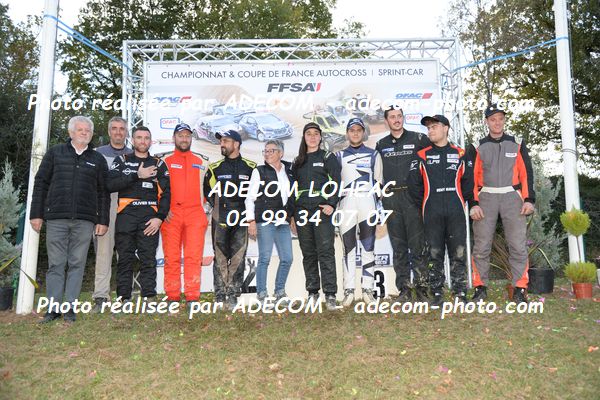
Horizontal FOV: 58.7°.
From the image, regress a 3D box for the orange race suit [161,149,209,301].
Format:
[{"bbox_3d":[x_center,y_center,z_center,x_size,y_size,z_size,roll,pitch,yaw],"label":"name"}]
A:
[{"bbox_3d":[-1.148,0.231,5.300,0.550,1.500,0.360,0,-5,-5],"label":"orange race suit"}]

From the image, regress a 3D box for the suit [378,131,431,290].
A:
[{"bbox_3d":[1.038,0.113,5.330,0.580,1.620,0.360,-1,-5,6],"label":"suit"}]

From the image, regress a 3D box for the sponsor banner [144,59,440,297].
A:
[{"bbox_3d":[-0.116,-0.337,6.900,3.830,3.000,0.060,-1,-5,0],"label":"sponsor banner"}]

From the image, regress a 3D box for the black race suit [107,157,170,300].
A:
[{"bbox_3d":[-1.574,0.248,5.220,0.620,1.420,0.380,0,-5,-7],"label":"black race suit"}]

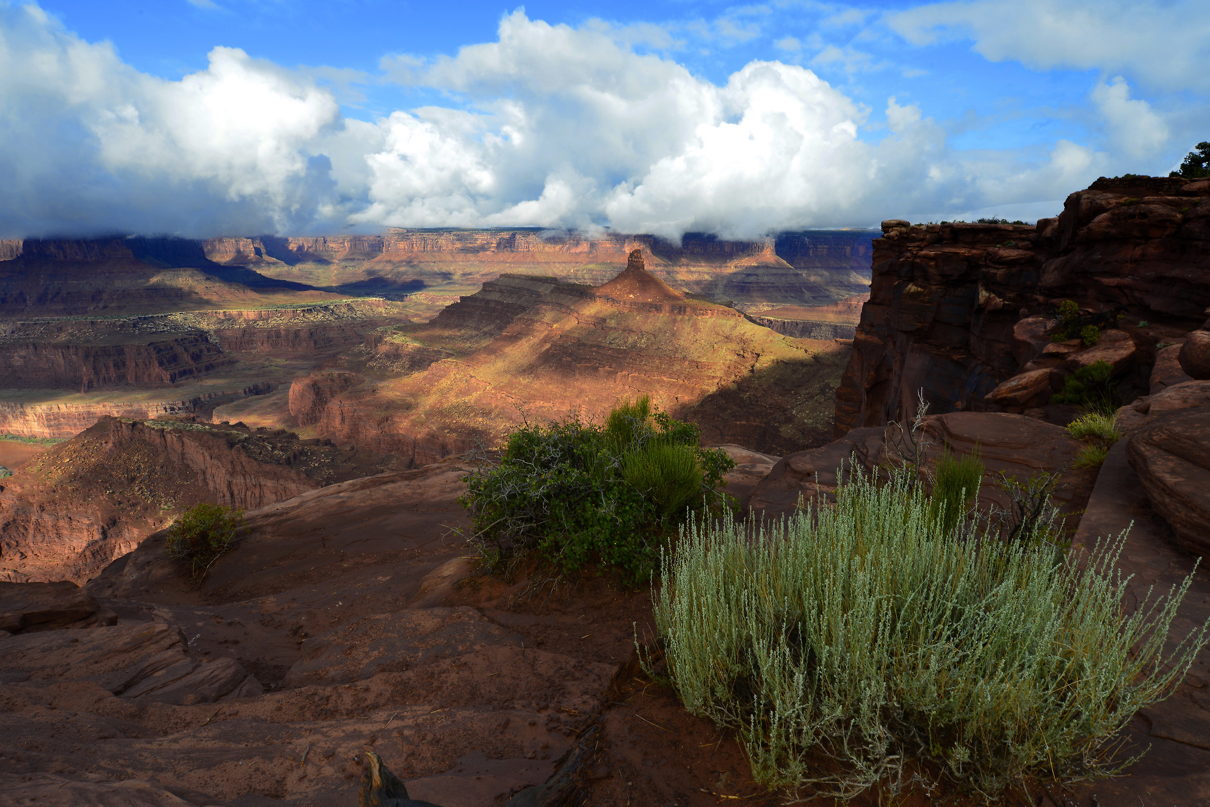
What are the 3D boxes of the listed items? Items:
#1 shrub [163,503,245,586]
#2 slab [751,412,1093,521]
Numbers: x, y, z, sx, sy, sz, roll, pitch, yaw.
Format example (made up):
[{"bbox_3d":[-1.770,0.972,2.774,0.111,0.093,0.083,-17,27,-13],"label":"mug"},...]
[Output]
[{"bbox_3d":[-2.515,0.888,3.800,0.500,0.470,0.450,0,16,0],"label":"shrub"},{"bbox_3d":[2.580,0.573,5.200,2.600,0.700,1.600,4,16,14],"label":"slab"}]

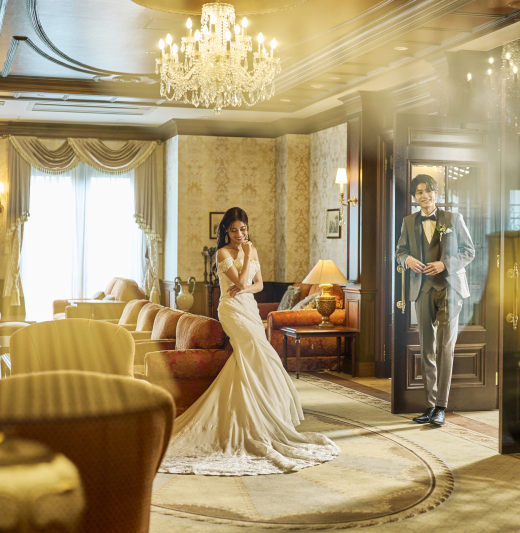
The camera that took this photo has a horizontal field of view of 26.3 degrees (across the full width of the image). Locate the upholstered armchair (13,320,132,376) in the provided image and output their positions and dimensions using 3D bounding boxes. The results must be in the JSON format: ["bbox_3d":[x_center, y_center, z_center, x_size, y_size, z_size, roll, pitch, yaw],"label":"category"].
[{"bbox_3d":[-1.079,0.719,6.479,0.770,0.820,0.760,0,1,-16],"label":"upholstered armchair"}]

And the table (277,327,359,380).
[{"bbox_3d":[0.570,0.853,11.019,0.670,0.460,0.560,0,1,-16],"label":"table"}]

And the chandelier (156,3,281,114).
[{"bbox_3d":[-0.276,-1.376,7.295,0.804,0.754,0.804,0,1,0],"label":"chandelier"}]

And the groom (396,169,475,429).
[{"bbox_3d":[1.279,0.225,8.181,0.580,1.800,0.420,1,1,16],"label":"groom"}]

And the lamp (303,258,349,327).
[{"bbox_3d":[0.660,0.273,11.087,0.460,0.700,0.460,0,1,0],"label":"lamp"}]

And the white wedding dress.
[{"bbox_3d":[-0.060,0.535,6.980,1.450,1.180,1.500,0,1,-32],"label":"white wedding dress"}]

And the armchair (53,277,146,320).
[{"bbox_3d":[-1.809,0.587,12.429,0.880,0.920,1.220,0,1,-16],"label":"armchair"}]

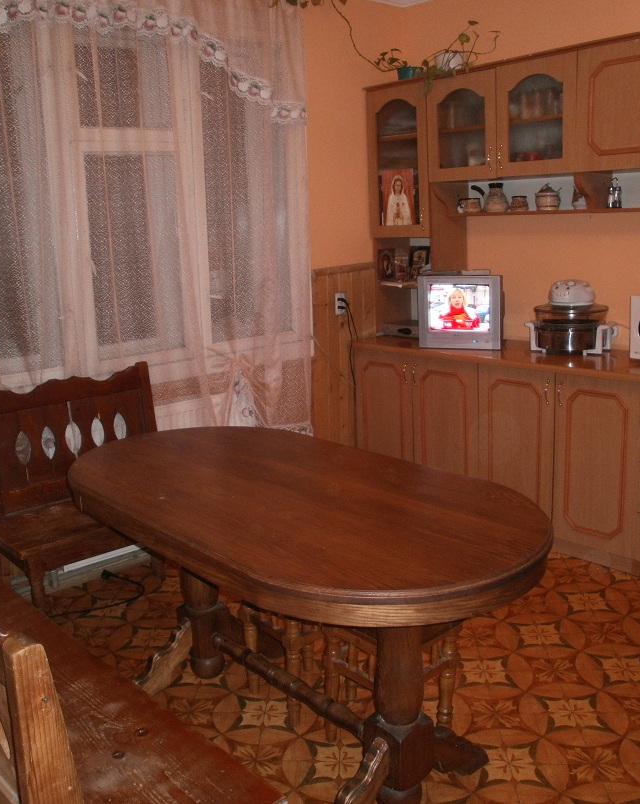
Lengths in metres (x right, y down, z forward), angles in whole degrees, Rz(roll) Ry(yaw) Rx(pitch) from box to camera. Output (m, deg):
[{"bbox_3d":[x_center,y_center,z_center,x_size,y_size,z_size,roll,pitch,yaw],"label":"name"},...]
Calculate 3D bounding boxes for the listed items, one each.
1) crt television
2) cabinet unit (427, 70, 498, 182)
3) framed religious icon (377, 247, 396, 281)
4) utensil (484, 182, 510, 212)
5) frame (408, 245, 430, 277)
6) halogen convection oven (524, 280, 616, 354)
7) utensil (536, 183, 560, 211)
[{"bbox_3d":[0.755,-0.471,4.080,0.408,0.357,0.364,4,14,25],"label":"crt television"},{"bbox_3d":[0.778,-1.328,3.912,0.326,0.502,0.394,-14,17,-42],"label":"cabinet unit"},{"bbox_3d":[0.378,-0.749,4.409,0.130,0.182,0.025,-8,14,-25],"label":"framed religious icon"},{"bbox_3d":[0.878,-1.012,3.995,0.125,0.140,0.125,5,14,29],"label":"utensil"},{"bbox_3d":[0.542,-0.766,4.423,0.030,0.169,0.145,-15,18,-41],"label":"frame"},{"bbox_3d":[1.151,-0.395,3.685,0.398,0.323,0.343,4,15,28],"label":"halogen convection oven"},{"bbox_3d":[1.060,-0.954,3.751,0.114,0.120,0.116,-15,18,-41],"label":"utensil"}]

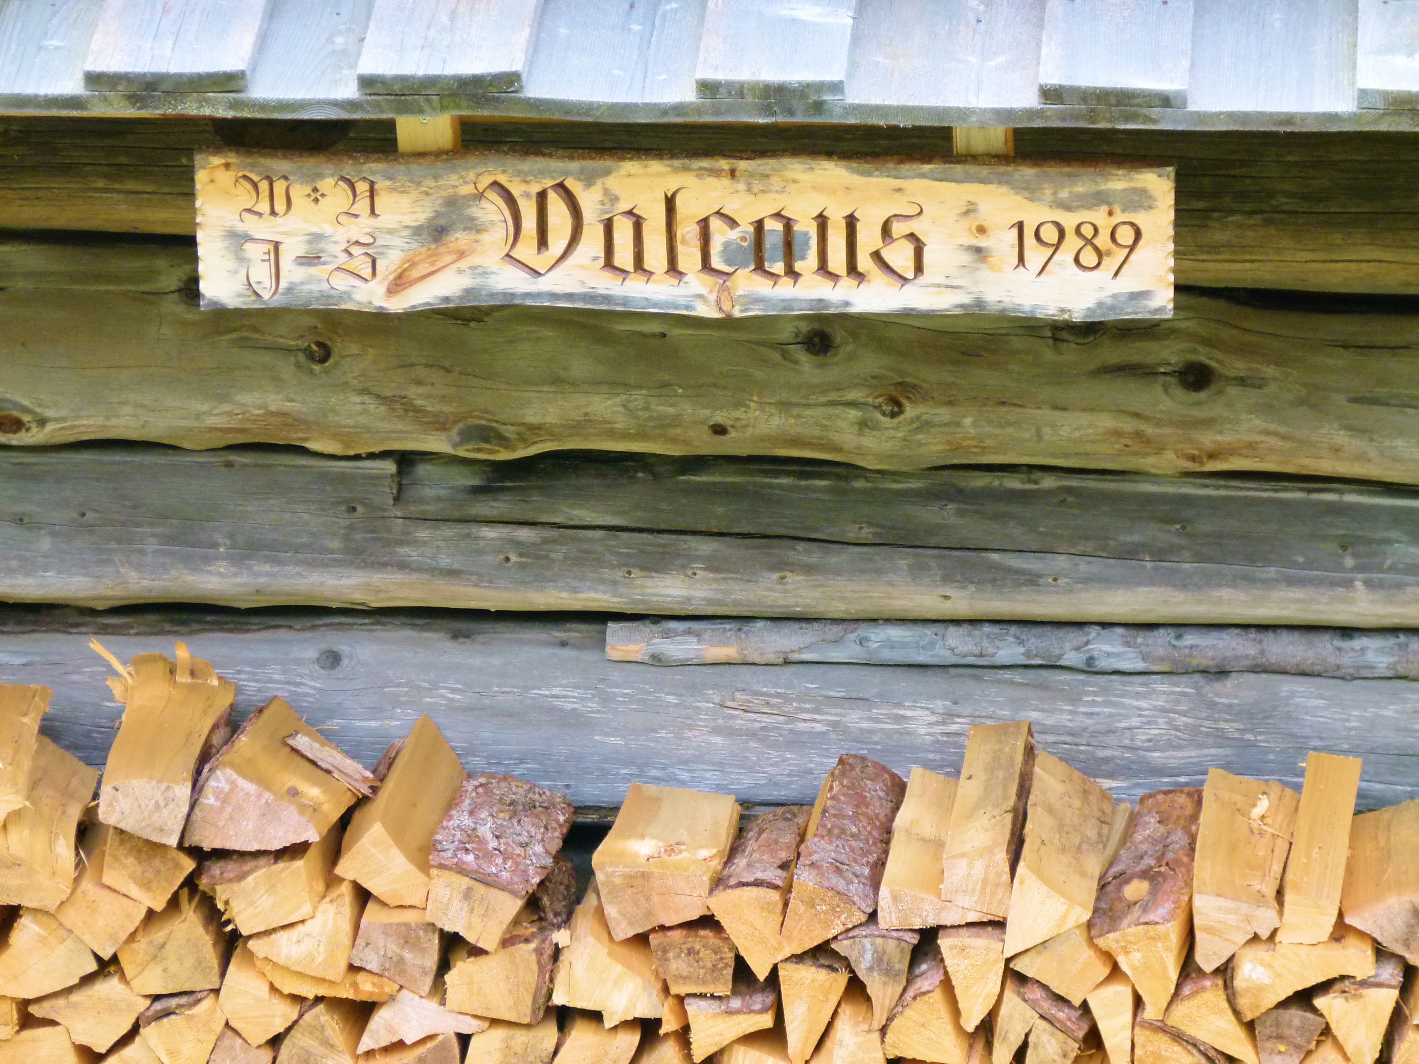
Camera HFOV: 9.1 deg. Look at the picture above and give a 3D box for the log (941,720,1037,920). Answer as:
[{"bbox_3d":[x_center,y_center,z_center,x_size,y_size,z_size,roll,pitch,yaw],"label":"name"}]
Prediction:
[{"bbox_3d":[0.284,0.293,9.044,0.074,0.075,0.340,2,19,6],"label":"log"}]

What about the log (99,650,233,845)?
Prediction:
[{"bbox_3d":[-0.555,0.224,9.088,0.093,0.071,0.340,4,19,2],"label":"log"}]

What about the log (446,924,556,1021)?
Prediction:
[{"bbox_3d":[-0.207,0.419,9.409,0.107,0.090,0.330,1,17,5],"label":"log"}]

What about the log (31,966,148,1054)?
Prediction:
[{"bbox_3d":[-0.633,0.449,9.457,0.134,0.099,0.330,1,17,4],"label":"log"}]

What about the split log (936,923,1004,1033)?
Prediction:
[{"bbox_3d":[0.289,0.407,9.437,0.068,0.120,0.320,2,21,6],"label":"split log"}]

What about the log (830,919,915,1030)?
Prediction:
[{"bbox_3d":[0.191,0.411,9.447,0.089,0.120,0.320,2,19,7],"label":"log"}]

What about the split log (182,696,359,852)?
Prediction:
[{"bbox_3d":[-0.459,0.281,9.453,0.127,0.096,0.310,33,15,-1],"label":"split log"}]

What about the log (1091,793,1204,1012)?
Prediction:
[{"bbox_3d":[0.451,0.375,9.062,0.094,0.112,0.340,3,21,8],"label":"log"}]

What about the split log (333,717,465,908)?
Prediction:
[{"bbox_3d":[-0.314,0.308,9.457,0.098,0.073,0.320,41,18,-8],"label":"split log"}]

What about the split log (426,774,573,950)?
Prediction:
[{"bbox_3d":[-0.231,0.350,9.389,0.110,0.075,0.330,18,16,1],"label":"split log"}]

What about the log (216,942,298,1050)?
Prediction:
[{"bbox_3d":[-0.443,0.426,9.157,0.086,0.095,0.340,1,17,3],"label":"log"}]

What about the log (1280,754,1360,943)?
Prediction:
[{"bbox_3d":[0.635,0.327,9.307,0.065,0.061,0.340,2,24,7],"label":"log"}]

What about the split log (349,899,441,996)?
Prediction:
[{"bbox_3d":[-0.304,0.376,9.126,0.093,0.082,0.340,2,18,4],"label":"split log"}]

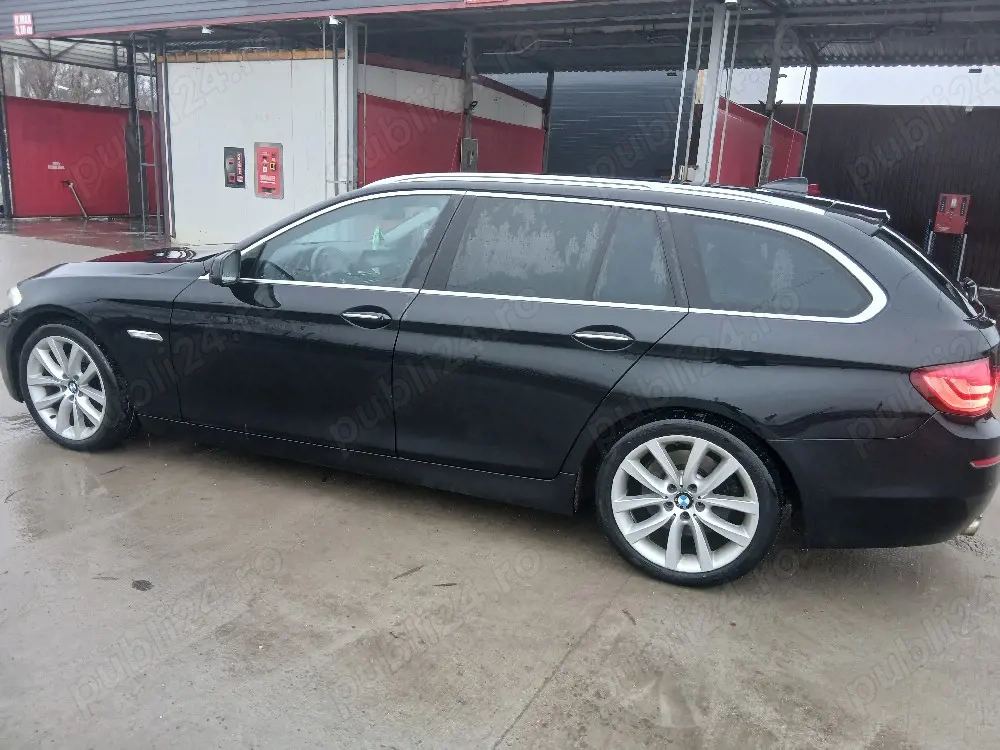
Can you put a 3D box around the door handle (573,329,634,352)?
[{"bbox_3d":[0.368,-0.131,2.677,0.230,0.065,0.050,8,15,19],"label":"door handle"}]

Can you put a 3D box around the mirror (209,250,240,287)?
[{"bbox_3d":[-1.154,-0.444,3.142,0.145,0.155,0.195,7,15,13],"label":"mirror"}]

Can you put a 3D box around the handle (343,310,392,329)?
[{"bbox_3d":[-0.523,-0.227,2.989,0.230,0.065,0.050,9,15,20],"label":"handle"}]

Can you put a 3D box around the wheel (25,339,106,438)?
[{"bbox_3d":[-2.086,0.048,3.749,0.520,0.520,0.210,8,15,20],"label":"wheel"}]

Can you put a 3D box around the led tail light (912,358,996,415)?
[{"bbox_3d":[1.469,0.031,2.450,0.275,0.200,0.210,10,16,25],"label":"led tail light"}]

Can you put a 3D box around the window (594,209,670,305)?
[{"bbox_3d":[0.511,-0.427,2.735,0.285,0.360,0.040,8,-7,18],"label":"window"}]

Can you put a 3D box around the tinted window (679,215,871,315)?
[{"bbox_3d":[0.928,-0.378,2.600,0.670,0.350,0.050,7,-7,15],"label":"tinted window"}]

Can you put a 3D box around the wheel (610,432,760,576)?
[{"bbox_3d":[0.694,0.449,2.789,0.520,0.520,0.210,8,15,19],"label":"wheel"}]

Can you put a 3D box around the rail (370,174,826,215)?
[{"bbox_3d":[0.285,-0.726,2.918,1.830,0.090,0.070,8,15,19],"label":"rail"}]

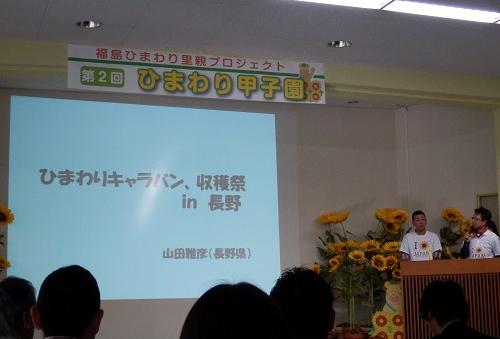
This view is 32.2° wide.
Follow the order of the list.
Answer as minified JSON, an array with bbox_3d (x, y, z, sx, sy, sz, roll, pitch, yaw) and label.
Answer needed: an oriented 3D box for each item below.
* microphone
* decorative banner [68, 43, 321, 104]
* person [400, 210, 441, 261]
[{"bbox_3d":[2.619,0.775,10.341,0.050,0.230,0.050,25,-26,15],"label":"microphone"},{"bbox_3d":[-0.527,-1.059,9.766,2.998,0.486,0.030,2,-10,-19],"label":"decorative banner"},{"bbox_3d":[2.127,1.348,10.640,0.520,1.670,0.300,-3,-9,11],"label":"person"}]

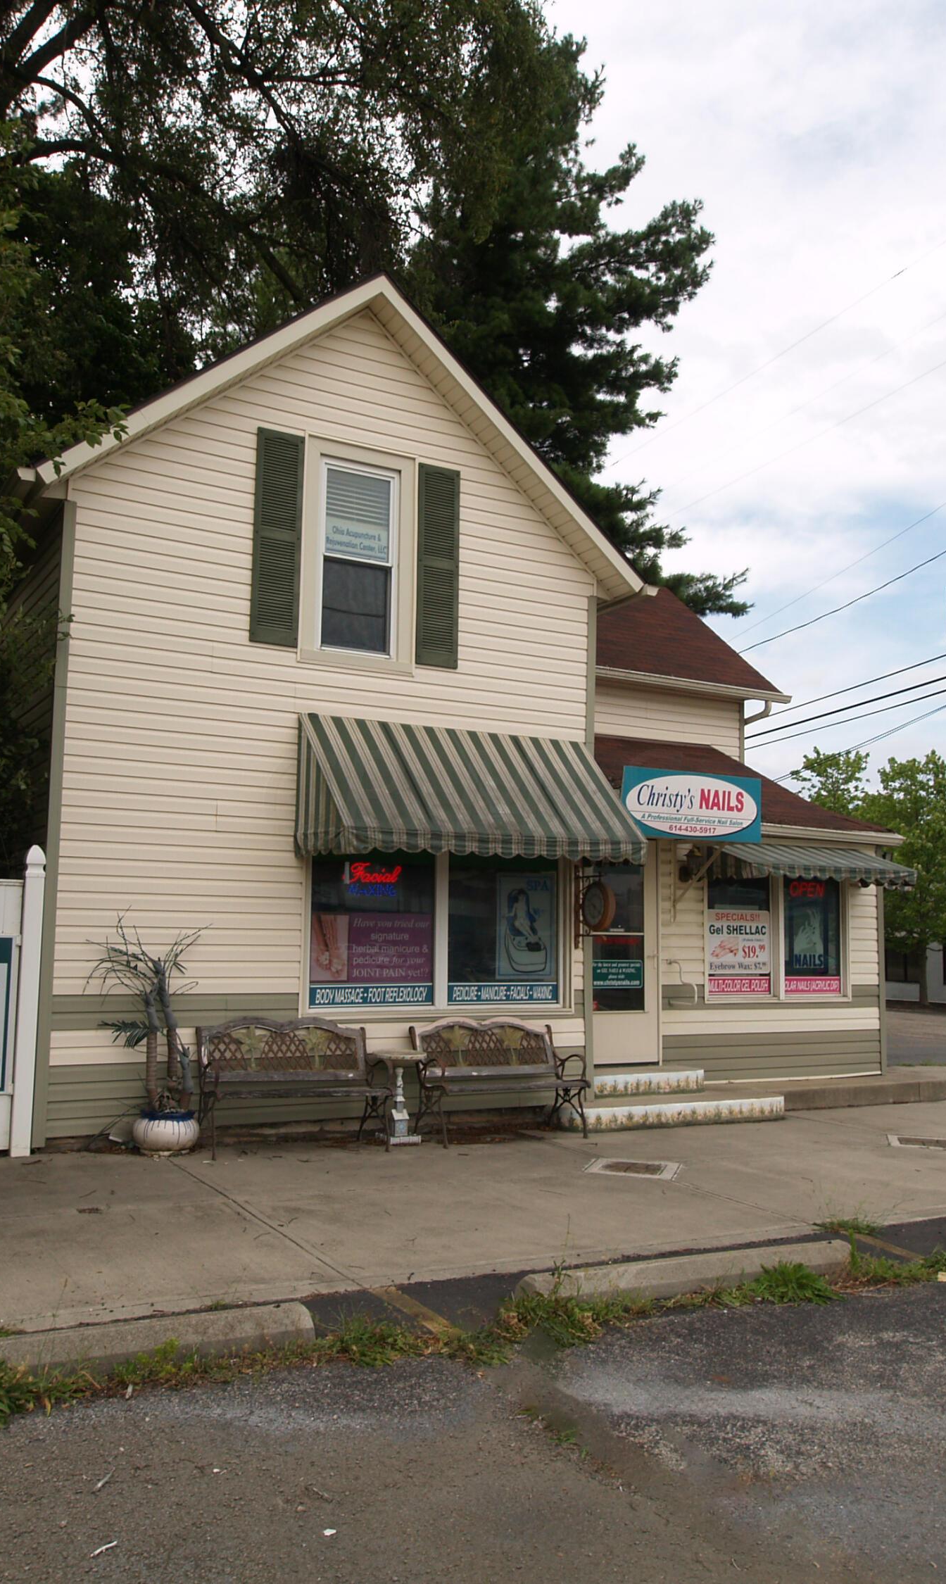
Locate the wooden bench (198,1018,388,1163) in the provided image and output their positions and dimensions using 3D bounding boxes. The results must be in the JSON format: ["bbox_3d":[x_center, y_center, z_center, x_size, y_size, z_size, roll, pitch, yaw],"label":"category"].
[{"bbox_3d":[-1.327,2.168,9.051,1.310,0.918,0.660,3,-8,-18],"label":"wooden bench"}]

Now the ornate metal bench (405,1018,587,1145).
[{"bbox_3d":[0.208,2.167,9.243,1.250,0.880,0.620,5,-8,-29],"label":"ornate metal bench"}]

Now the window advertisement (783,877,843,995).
[{"bbox_3d":[3.793,1.614,13.556,0.860,1.270,0.050,5,-8,-28],"label":"window advertisement"}]

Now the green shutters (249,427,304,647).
[{"bbox_3d":[-1.474,-1.918,9.216,0.374,1.660,0.045,5,-8,-29],"label":"green shutters"}]

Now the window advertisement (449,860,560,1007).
[{"bbox_3d":[0.258,1.132,9.839,1.022,1.174,0.050,5,-8,-29],"label":"window advertisement"}]

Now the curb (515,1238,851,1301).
[{"bbox_3d":[0.973,2.142,5.423,1.750,0.130,0.200,4,-8,-27],"label":"curb"}]

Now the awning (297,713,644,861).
[{"bbox_3d":[0.037,0.007,10.236,2.830,1.235,1.000,5,-8,-28],"label":"awning"}]

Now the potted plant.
[{"bbox_3d":[-2.358,1.737,8.858,0.839,1.699,0.650,5,-8,-28],"label":"potted plant"}]

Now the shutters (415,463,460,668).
[{"bbox_3d":[-0.282,-1.821,9.866,0.376,1.662,0.045,5,-8,-29],"label":"shutters"}]

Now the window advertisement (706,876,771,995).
[{"bbox_3d":[2.865,1.539,13.054,0.865,1.270,0.050,5,-8,-28],"label":"window advertisement"}]

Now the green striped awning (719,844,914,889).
[{"bbox_3d":[3.655,0.776,13.114,2.180,0.480,0.840,5,-8,-28],"label":"green striped awning"}]

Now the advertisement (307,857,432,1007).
[{"bbox_3d":[-0.751,1.058,9.287,1.043,1.143,0.050,5,-8,-29],"label":"advertisement"}]

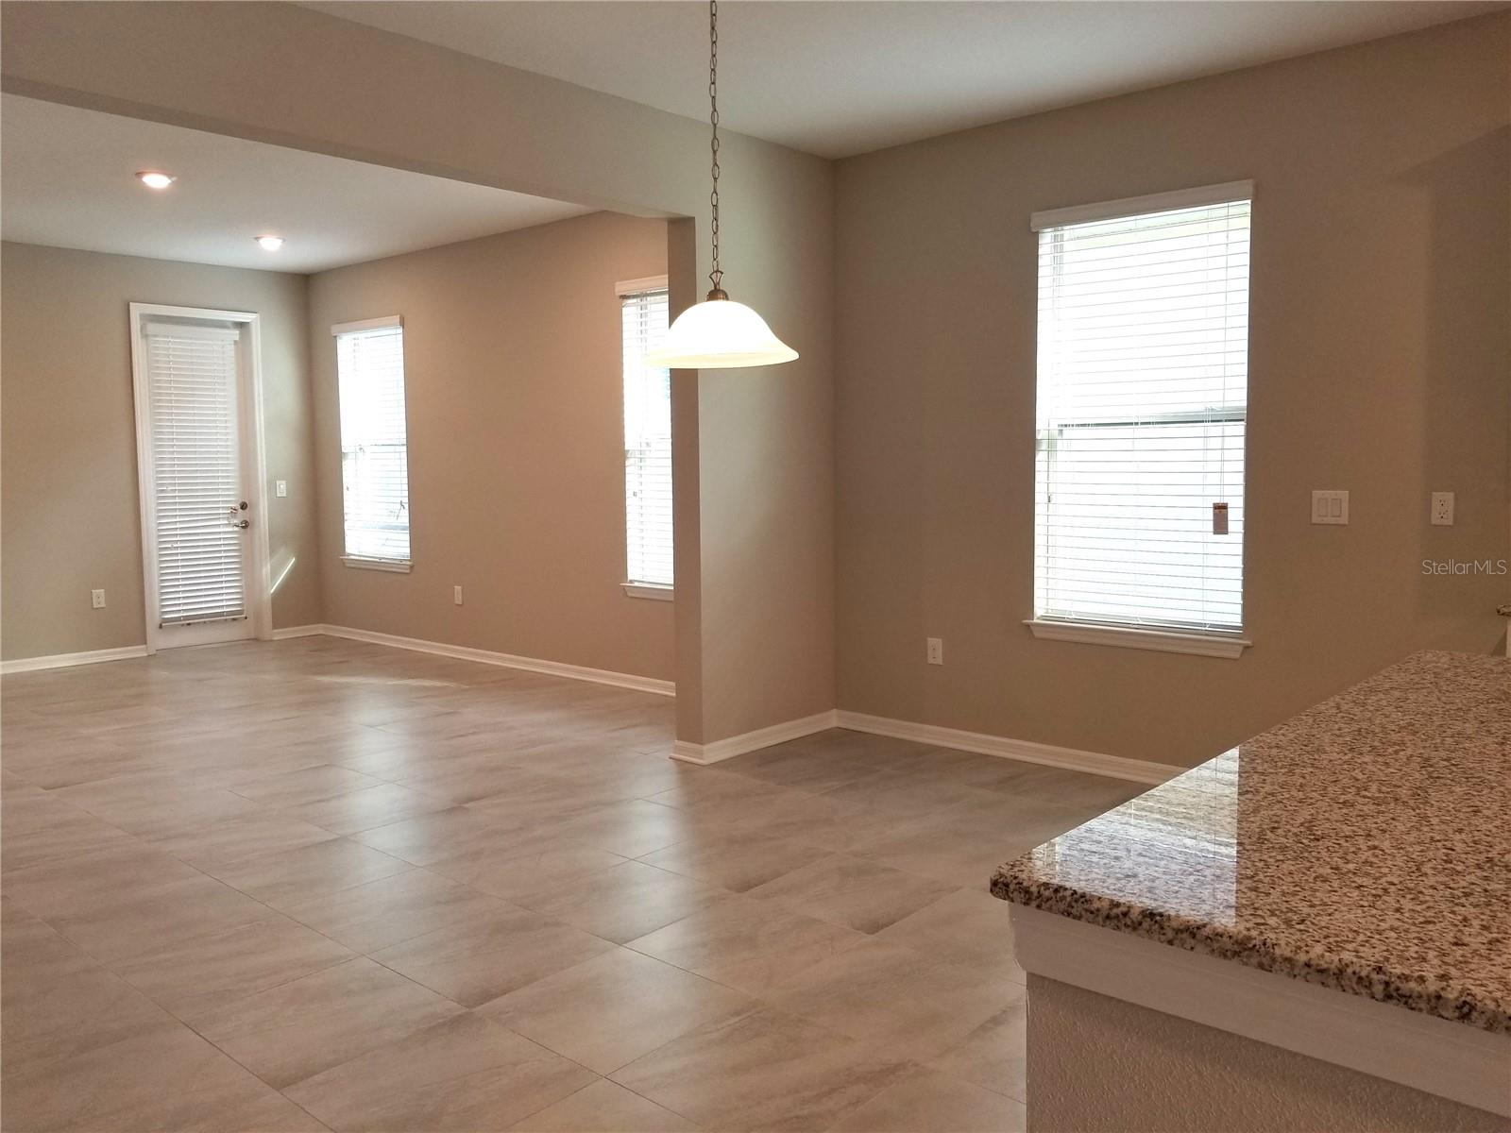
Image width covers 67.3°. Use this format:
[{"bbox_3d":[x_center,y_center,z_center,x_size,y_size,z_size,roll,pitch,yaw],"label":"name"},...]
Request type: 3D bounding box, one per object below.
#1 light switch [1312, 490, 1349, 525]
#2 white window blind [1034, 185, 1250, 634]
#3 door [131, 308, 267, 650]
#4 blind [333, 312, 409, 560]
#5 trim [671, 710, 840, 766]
[{"bbox_3d":[2.164,-0.221,4.279,0.126,0.122,0.012,4,7,41],"label":"light switch"},{"bbox_3d":[1.581,-0.620,4.757,0.904,1.777,0.065,4,7,41],"label":"white window blind"},{"bbox_3d":[-4.152,-0.650,8.537,0.100,2.534,0.923,4,7,41],"label":"door"},{"bbox_3d":[-2.879,-0.943,8.551,0.916,1.771,0.065,4,7,41],"label":"blind"},{"bbox_3d":[0.015,0.820,5.606,0.255,0.089,0.983,4,7,41],"label":"trim"}]

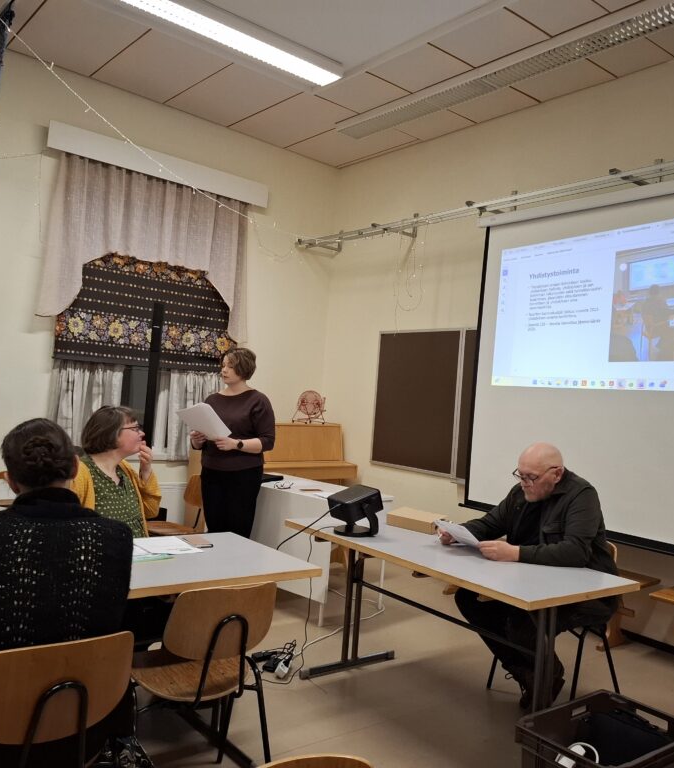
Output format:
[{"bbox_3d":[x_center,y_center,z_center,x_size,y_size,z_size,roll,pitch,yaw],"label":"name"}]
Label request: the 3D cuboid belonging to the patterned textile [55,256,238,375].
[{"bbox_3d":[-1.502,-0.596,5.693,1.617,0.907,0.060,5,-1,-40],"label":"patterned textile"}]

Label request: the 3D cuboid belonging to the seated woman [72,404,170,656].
[{"bbox_3d":[-0.970,0.753,3.070,0.680,1.260,0.500,4,-1,44],"label":"seated woman"}]

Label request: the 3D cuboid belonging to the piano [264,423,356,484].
[{"bbox_3d":[-0.558,0.915,6.293,1.480,1.120,0.600,6,-1,-44],"label":"piano"}]

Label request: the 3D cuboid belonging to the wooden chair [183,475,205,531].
[{"bbox_3d":[-1.060,1.014,4.540,0.470,0.780,0.430,5,-1,-28],"label":"wooden chair"}]

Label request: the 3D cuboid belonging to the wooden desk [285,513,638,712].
[{"bbox_3d":[0.419,1.072,2.983,0.655,0.715,1.410,5,-1,-40],"label":"wooden desk"}]

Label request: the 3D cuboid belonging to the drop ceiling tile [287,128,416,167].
[{"bbox_3d":[0.113,-2.143,6.081,0.640,0.025,1.130,5,-1,-40],"label":"drop ceiling tile"}]

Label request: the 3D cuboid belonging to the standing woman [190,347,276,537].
[{"bbox_3d":[-0.670,0.598,4.250,0.500,1.660,0.420,4,-1,40],"label":"standing woman"}]

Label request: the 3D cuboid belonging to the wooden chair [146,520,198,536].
[{"bbox_3d":[-1.008,0.939,4.114,0.500,0.790,0.460,5,-1,-40],"label":"wooden chair"}]

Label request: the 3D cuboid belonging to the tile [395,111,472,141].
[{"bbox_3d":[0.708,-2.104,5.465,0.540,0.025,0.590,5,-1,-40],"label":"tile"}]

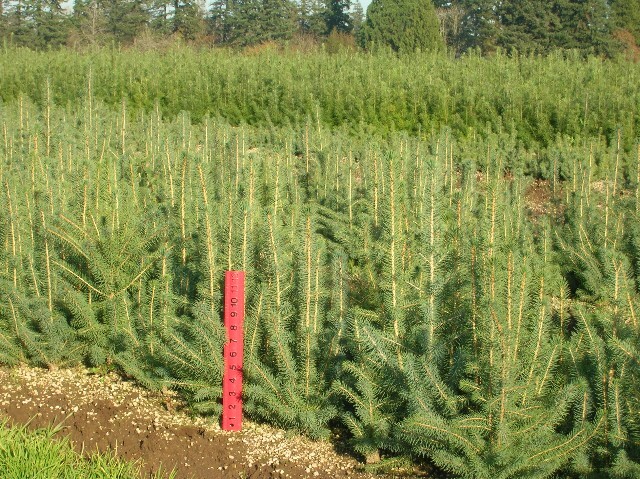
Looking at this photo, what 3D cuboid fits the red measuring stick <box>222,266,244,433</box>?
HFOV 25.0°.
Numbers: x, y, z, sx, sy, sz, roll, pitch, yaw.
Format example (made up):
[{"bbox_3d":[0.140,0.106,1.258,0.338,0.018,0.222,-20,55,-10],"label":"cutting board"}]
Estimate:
[{"bbox_3d":[-0.165,0.214,2.763,0.036,0.308,0.006,1,5,-2],"label":"red measuring stick"}]

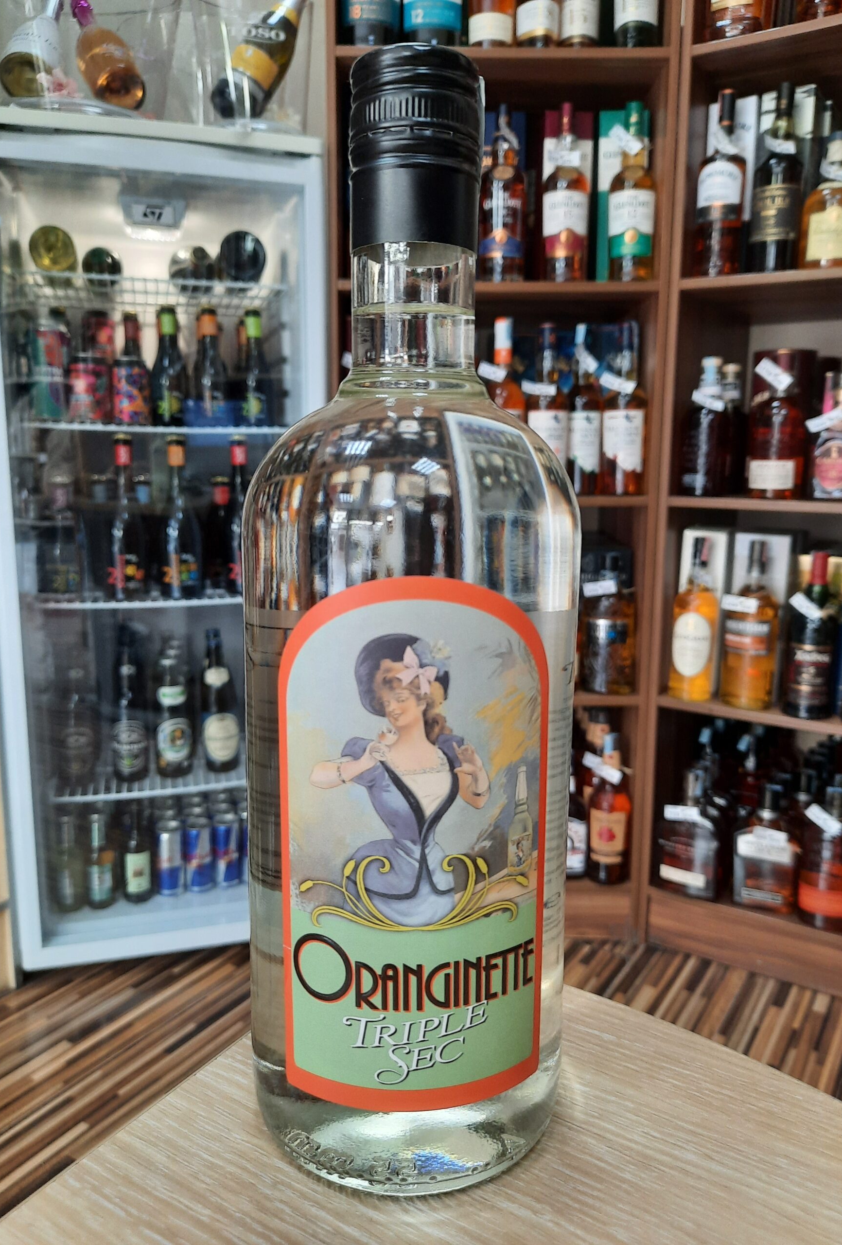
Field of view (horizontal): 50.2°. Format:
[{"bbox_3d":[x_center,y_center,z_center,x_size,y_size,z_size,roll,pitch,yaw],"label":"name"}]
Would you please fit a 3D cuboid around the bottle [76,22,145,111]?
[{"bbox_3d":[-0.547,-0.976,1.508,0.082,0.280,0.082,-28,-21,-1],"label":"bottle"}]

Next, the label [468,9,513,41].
[{"bbox_3d":[0.115,-0.983,1.495,0.077,0.041,0.035,1,10,4],"label":"label"}]

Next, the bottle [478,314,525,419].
[{"bbox_3d":[0.149,-0.385,1.618,0.082,0.312,0.082,1,10,5],"label":"bottle"}]

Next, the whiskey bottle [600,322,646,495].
[{"bbox_3d":[0.366,-0.380,1.626,0.077,0.303,0.077,2,9,13],"label":"whiskey bottle"}]

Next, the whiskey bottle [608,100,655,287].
[{"bbox_3d":[0.368,-0.734,1.558,0.080,0.296,0.080,3,10,13],"label":"whiskey bottle"}]

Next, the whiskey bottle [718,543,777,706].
[{"bbox_3d":[0.580,0.003,1.580,0.085,0.290,0.085,5,10,27],"label":"whiskey bottle"}]

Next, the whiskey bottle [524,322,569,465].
[{"bbox_3d":[0.229,-0.378,1.613,0.079,0.302,0.079,1,10,3],"label":"whiskey bottle"}]

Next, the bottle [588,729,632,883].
[{"bbox_3d":[0.368,0.355,1.740,0.077,0.286,0.077,3,10,16],"label":"bottle"}]

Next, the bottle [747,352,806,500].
[{"bbox_3d":[0.608,-0.334,1.533,0.090,0.243,0.088,6,11,32],"label":"bottle"}]

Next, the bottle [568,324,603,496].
[{"bbox_3d":[0.302,-0.384,1.652,0.077,0.302,0.077,2,9,10],"label":"bottle"}]

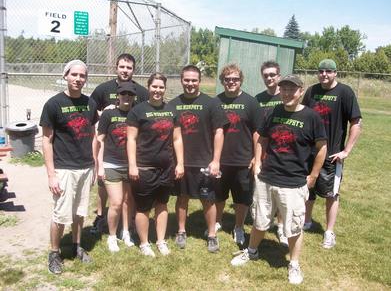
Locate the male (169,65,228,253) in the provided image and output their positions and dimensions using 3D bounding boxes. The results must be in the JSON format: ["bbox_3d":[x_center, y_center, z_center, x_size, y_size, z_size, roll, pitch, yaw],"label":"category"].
[{"bbox_3d":[0.007,0.123,3.722,0.600,1.770,0.400,2,12,2],"label":"male"}]

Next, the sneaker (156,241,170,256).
[{"bbox_3d":[-0.307,0.978,3.660,0.095,0.105,0.260,-5,13,-27],"label":"sneaker"}]

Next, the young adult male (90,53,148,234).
[{"bbox_3d":[-0.800,-0.006,4.037,0.600,1.850,0.400,-1,12,-14],"label":"young adult male"}]

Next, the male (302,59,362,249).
[{"bbox_3d":[1.389,0.073,3.959,0.610,1.850,0.470,7,13,23],"label":"male"}]

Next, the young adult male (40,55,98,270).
[{"bbox_3d":[-1.074,0.182,3.291,0.510,1.770,0.410,-4,13,-23],"label":"young adult male"}]

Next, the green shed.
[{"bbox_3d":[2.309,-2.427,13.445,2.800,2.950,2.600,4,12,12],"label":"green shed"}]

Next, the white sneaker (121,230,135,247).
[{"bbox_3d":[-0.675,0.932,3.829,0.095,0.105,0.260,-6,14,-31],"label":"white sneaker"}]

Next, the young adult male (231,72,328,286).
[{"bbox_3d":[0.753,0.257,3.327,0.660,1.710,0.530,5,12,17],"label":"young adult male"}]

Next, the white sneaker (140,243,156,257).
[{"bbox_3d":[-0.450,0.982,3.621,0.095,0.105,0.260,-7,15,-37],"label":"white sneaker"}]

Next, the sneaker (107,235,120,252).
[{"bbox_3d":[-0.796,0.948,3.735,0.095,0.105,0.260,-3,13,-22],"label":"sneaker"}]

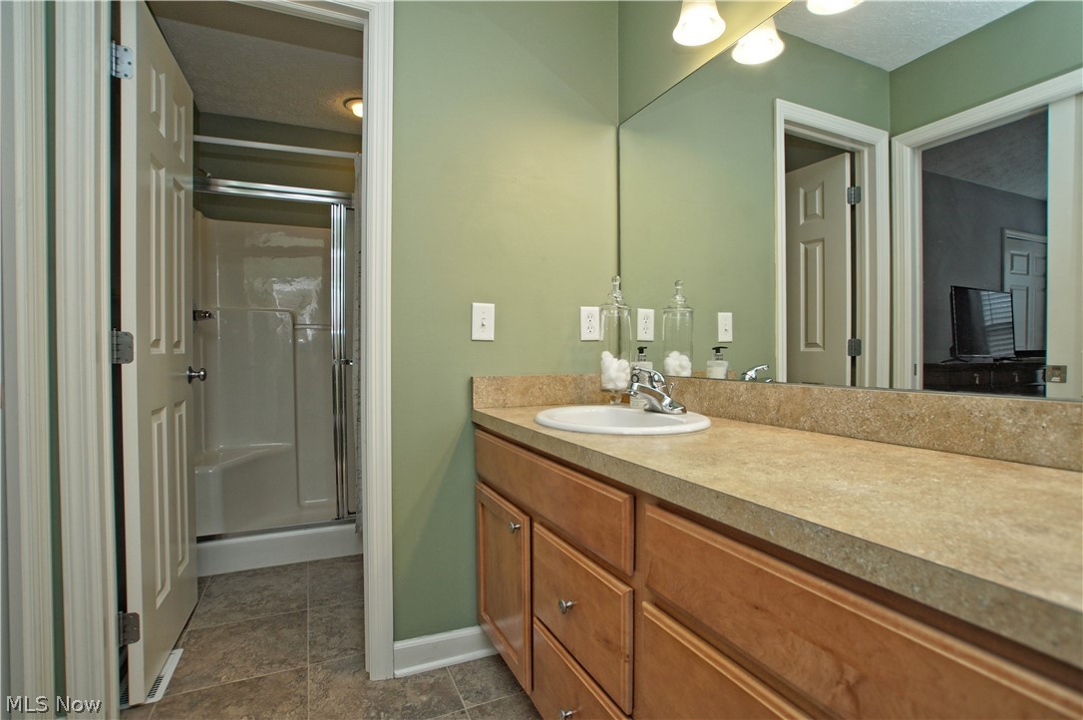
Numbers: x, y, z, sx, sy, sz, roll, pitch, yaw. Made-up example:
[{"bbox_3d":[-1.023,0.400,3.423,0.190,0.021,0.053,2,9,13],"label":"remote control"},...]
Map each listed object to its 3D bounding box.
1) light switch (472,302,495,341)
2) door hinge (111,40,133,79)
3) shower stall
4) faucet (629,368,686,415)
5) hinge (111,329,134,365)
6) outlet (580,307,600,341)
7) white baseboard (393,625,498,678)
[{"bbox_3d":[-0.178,-0.118,1.499,0.071,0.115,0.014,-1,1,-21],"label":"light switch"},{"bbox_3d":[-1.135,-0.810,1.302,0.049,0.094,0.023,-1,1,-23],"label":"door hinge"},{"bbox_3d":[-1.117,0.001,2.623,1.340,1.820,0.860,-1,1,-21],"label":"shower stall"},{"bbox_3d":[0.308,0.082,1.347,0.142,0.127,0.155,-1,1,-21],"label":"faucet"},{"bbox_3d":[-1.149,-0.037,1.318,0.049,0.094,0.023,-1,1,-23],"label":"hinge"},{"bbox_3d":[0.166,-0.122,1.637,0.071,0.115,0.010,-1,1,-21],"label":"outlet"},{"bbox_3d":[-0.275,0.884,1.475,0.345,0.095,0.017,-1,1,-21],"label":"white baseboard"}]

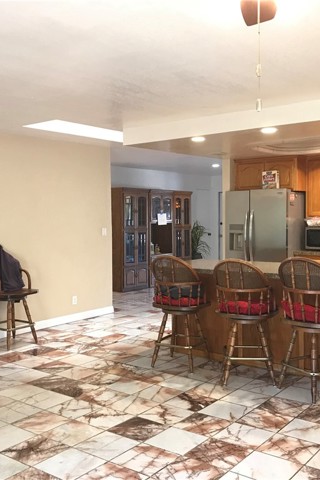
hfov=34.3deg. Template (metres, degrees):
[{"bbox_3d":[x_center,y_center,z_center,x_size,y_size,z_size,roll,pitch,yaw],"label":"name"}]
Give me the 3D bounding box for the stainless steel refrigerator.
[{"bbox_3d":[1.502,0.184,7.264,0.910,1.745,0.800,1,3,37],"label":"stainless steel refrigerator"}]

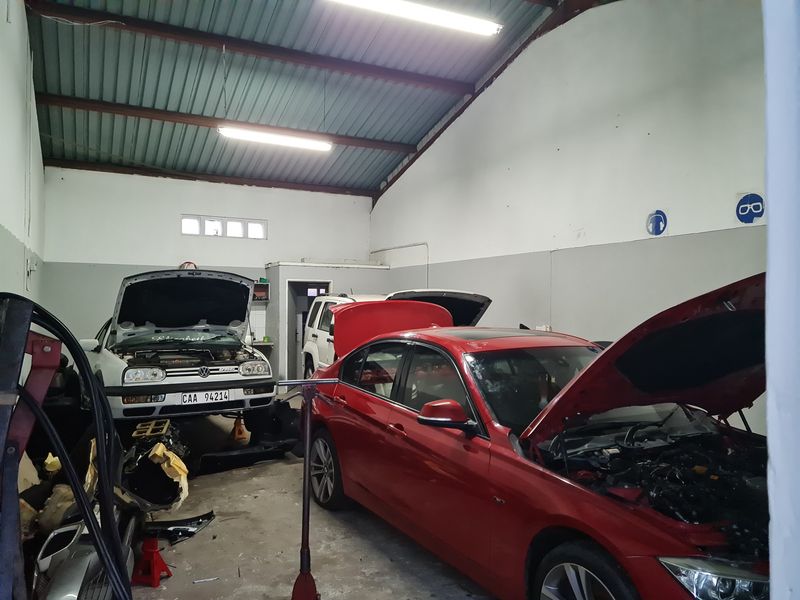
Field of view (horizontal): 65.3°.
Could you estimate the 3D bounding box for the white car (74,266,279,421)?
[{"bbox_3d":[-2.956,0.701,7.718,1.720,1.660,4.020,2,-7,-33],"label":"white car"}]

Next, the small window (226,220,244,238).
[{"bbox_3d":[-3.184,-1.365,12.048,0.340,0.320,0.080,1,-1,-26],"label":"small window"}]

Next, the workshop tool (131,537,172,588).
[{"bbox_3d":[-1.414,1.483,3.574,0.165,0.260,0.160,0,-1,4],"label":"workshop tool"}]

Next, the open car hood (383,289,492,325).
[{"bbox_3d":[0.340,0.229,8.324,1.480,0.680,0.900,1,-1,-22],"label":"open car hood"}]

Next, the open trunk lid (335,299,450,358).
[{"bbox_3d":[-0.116,0.303,5.902,1.270,0.620,0.400,1,-1,-28],"label":"open trunk lid"}]

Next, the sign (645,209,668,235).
[{"bbox_3d":[2.721,-0.813,6.600,0.010,0.275,0.275,1,-1,-26],"label":"sign"}]

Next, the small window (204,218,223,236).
[{"bbox_3d":[-3.544,-1.376,11.872,0.340,0.320,0.080,1,-1,-26],"label":"small window"}]

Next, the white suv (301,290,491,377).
[{"bbox_3d":[-0.179,0.814,9.583,1.860,1.830,4.450,1,-1,-22],"label":"white suv"}]

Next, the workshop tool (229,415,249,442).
[{"bbox_3d":[-1.938,1.523,7.588,0.210,0.320,0.210,1,-1,-26],"label":"workshop tool"}]

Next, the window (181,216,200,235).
[{"bbox_3d":[-3.919,-1.381,11.688,0.350,0.320,0.080,1,-1,-26],"label":"window"}]

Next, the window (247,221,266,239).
[{"bbox_3d":[-2.823,-1.362,12.225,0.340,0.320,0.080,1,-1,-26],"label":"window"}]

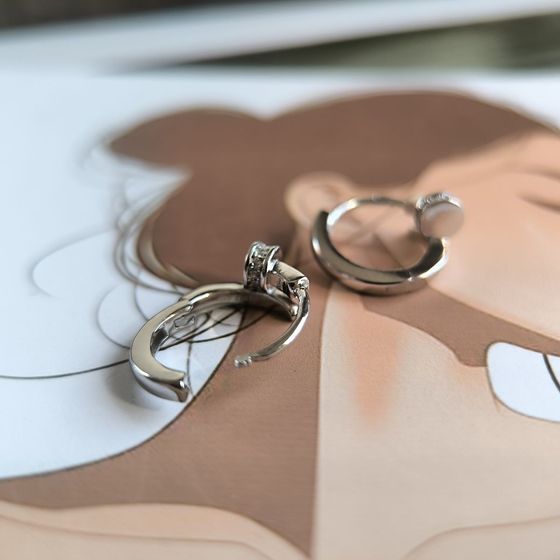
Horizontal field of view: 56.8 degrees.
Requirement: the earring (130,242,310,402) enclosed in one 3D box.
[{"bbox_3d":[-0.006,0.004,0.056,0.020,0.006,0.011,-29,50,-29],"label":"earring"}]

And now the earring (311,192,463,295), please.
[{"bbox_3d":[0.014,-0.006,0.068,0.019,0.005,0.016,-12,43,-13],"label":"earring"}]

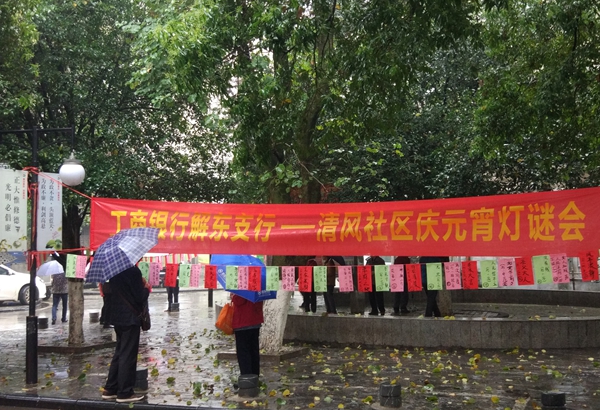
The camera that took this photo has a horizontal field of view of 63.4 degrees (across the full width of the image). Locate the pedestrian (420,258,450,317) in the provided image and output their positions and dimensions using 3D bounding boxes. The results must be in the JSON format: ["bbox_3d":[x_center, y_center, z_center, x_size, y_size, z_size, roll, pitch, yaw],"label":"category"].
[{"bbox_3d":[3.146,1.869,11.588,0.540,1.650,0.350,0,-6,-9],"label":"pedestrian"}]

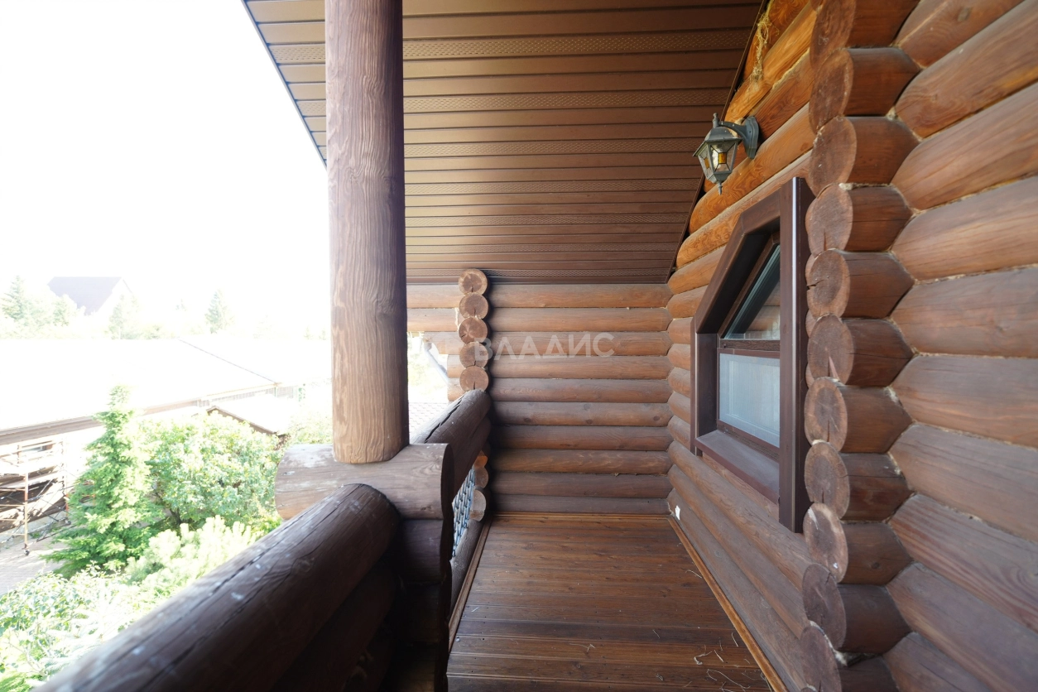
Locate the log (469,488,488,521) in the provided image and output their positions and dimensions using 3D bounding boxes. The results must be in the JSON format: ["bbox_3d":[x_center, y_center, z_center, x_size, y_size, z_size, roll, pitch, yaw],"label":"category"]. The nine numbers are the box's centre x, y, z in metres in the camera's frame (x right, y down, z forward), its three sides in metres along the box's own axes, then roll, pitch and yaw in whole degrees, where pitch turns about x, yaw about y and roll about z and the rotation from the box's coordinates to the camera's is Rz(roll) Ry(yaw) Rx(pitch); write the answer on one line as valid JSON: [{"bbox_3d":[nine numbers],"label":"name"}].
[{"bbox_3d":[-0.403,1.341,4.017,0.247,0.247,0.324,0,1,3],"label":"log"}]

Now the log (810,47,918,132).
[{"bbox_3d":[1.105,-0.816,1.489,0.192,0.242,0.242,0,1,3],"label":"log"}]

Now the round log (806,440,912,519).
[{"bbox_3d":[1.103,0.443,1.510,0.192,0.242,0.242,0,1,3],"label":"round log"}]

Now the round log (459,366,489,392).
[{"bbox_3d":[-0.379,0.297,4.069,0.247,0.247,0.178,0,1,3],"label":"round log"}]

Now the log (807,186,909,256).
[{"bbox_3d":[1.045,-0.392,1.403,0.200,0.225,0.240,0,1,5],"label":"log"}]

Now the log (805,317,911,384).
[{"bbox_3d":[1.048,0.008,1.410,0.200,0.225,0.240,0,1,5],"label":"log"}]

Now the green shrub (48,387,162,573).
[{"bbox_3d":[-8.309,2.551,9.251,1.750,3.490,1.750,-1,1,-42],"label":"green shrub"}]

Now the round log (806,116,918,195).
[{"bbox_3d":[1.104,-0.604,1.488,0.192,0.242,0.242,0,1,3],"label":"round log"}]

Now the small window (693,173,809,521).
[{"bbox_3d":[1.225,0.026,2.505,0.160,1.390,1.430,0,1,5],"label":"small window"}]

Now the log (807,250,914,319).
[{"bbox_3d":[1.104,-0.190,1.501,0.192,0.242,0.242,0,1,3],"label":"log"}]

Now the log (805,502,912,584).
[{"bbox_3d":[1.102,0.645,1.515,0.192,0.242,0.242,0,1,3],"label":"log"}]

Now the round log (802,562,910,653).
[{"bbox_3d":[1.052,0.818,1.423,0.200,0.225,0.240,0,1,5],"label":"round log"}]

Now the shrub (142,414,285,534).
[{"bbox_3d":[-7.346,2.975,11.005,2.600,2.570,2.600,-1,1,-34],"label":"shrub"}]

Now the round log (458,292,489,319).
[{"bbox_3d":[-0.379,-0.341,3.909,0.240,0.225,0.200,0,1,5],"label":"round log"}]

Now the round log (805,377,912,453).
[{"bbox_3d":[1.103,0.232,1.511,0.192,0.242,0.242,0,1,3],"label":"round log"}]

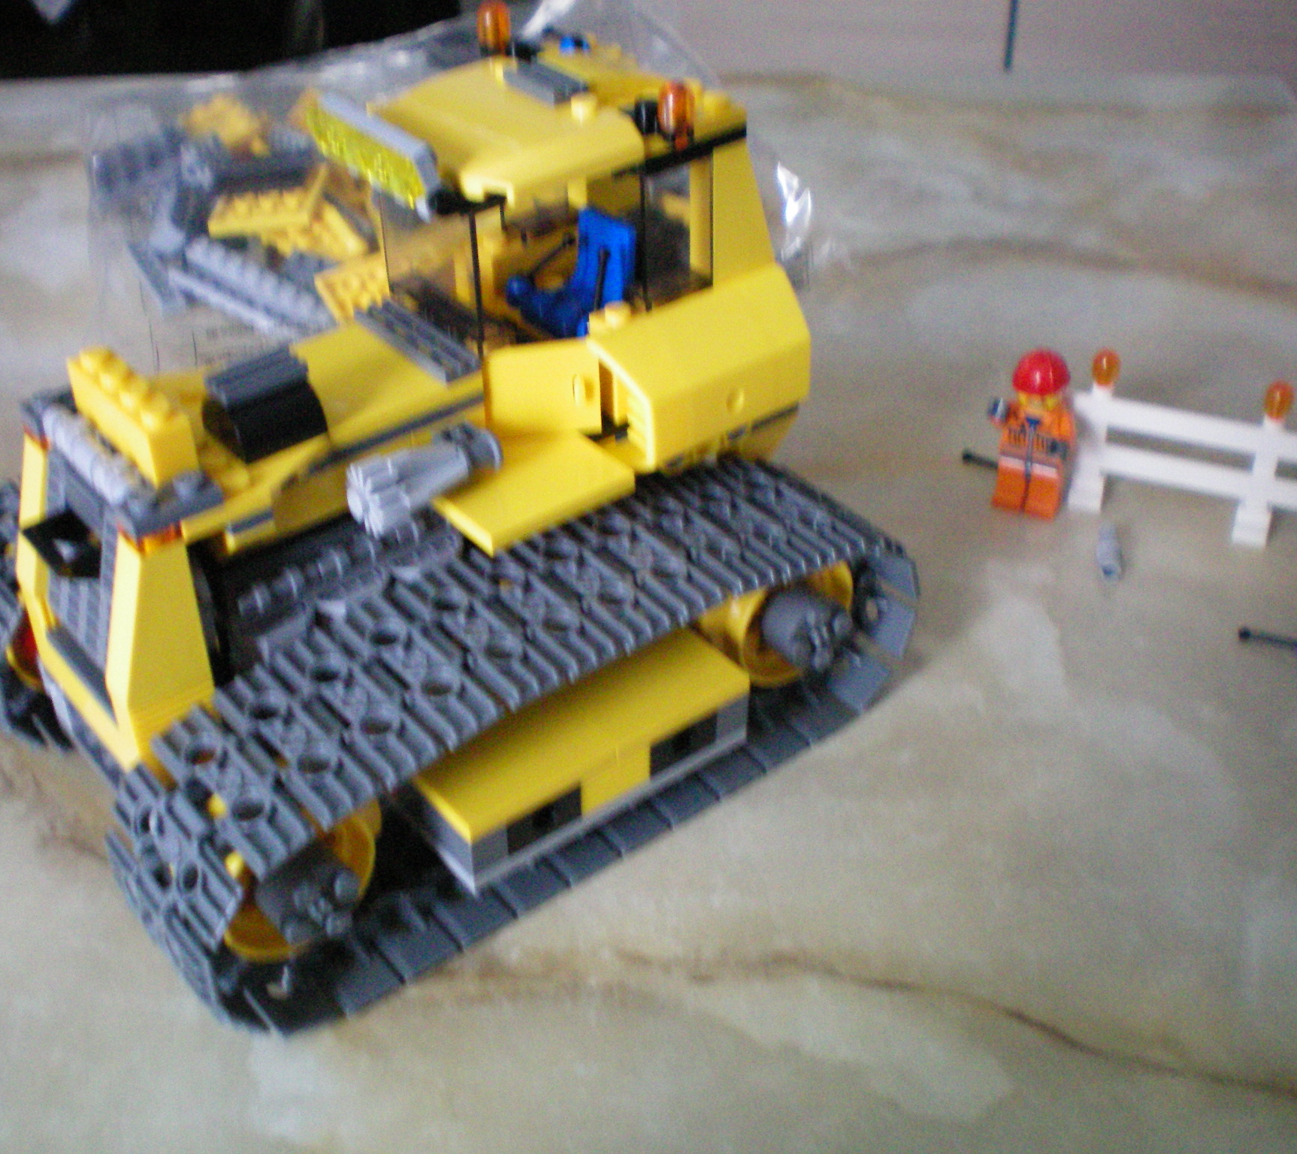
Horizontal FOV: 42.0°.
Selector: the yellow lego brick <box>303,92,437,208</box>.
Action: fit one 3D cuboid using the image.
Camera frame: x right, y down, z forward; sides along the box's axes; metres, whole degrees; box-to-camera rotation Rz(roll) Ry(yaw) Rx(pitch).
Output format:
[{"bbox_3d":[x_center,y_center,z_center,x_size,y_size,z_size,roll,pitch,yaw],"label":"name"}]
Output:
[{"bbox_3d":[-0.048,-0.074,0.293,0.006,0.011,0.032,-34,46,-21],"label":"yellow lego brick"}]

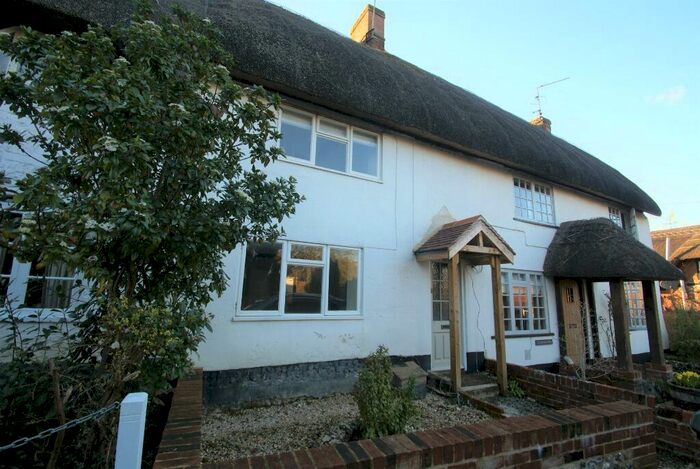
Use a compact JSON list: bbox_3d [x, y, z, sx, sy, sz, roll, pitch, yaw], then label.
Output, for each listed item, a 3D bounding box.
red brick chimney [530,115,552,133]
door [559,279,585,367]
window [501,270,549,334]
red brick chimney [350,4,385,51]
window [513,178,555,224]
[{"bbox_3d":[7.697,-4.273,11.955,0.640,0.615,0.720,7,-12,-25],"label":"red brick chimney"},{"bbox_3d":[5.136,1.984,6.756,0.748,1.968,0.070,7,-12,-25],"label":"door"},{"bbox_3d":[3.549,1.391,6.010,1.659,1.292,0.100,7,-12,-25],"label":"window"},{"bbox_3d":[0.567,-5.964,8.937,0.562,1.325,0.925,7,-12,-25],"label":"red brick chimney"},{"bbox_3d":[4.259,-0.763,6.746,1.505,1.007,0.100,7,-12,-25],"label":"window"}]

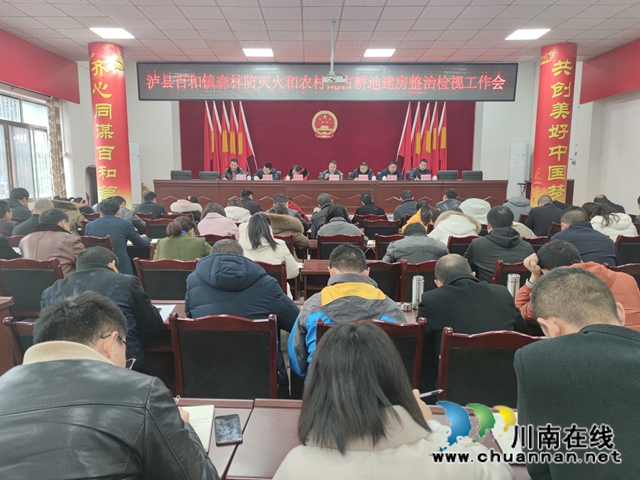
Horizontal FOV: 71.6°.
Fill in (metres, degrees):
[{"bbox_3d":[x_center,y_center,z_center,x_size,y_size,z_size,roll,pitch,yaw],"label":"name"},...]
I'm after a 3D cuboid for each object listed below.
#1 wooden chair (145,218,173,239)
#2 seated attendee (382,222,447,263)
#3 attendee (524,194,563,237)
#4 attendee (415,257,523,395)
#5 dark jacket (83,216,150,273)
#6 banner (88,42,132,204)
[{"bbox_3d":[-1.965,0.189,5.923,0.460,0.950,0.530,0,9,0],"label":"wooden chair"},{"bbox_3d":[0.710,0.459,3.514,0.520,1.180,0.780,0,8,-1],"label":"seated attendee"},{"bbox_3d":[2.952,0.011,6.067,0.540,1.243,0.750,0,8,0],"label":"attendee"},{"bbox_3d":[0.674,0.654,2.184,0.530,1.170,0.780,0,8,-1],"label":"attendee"},{"bbox_3d":[-2.031,0.052,4.476,0.600,0.660,0.480,0,8,-1],"label":"dark jacket"},{"bbox_3d":[-4.439,-1.969,9.463,0.670,4.080,0.670,0,9,-1],"label":"banner"}]

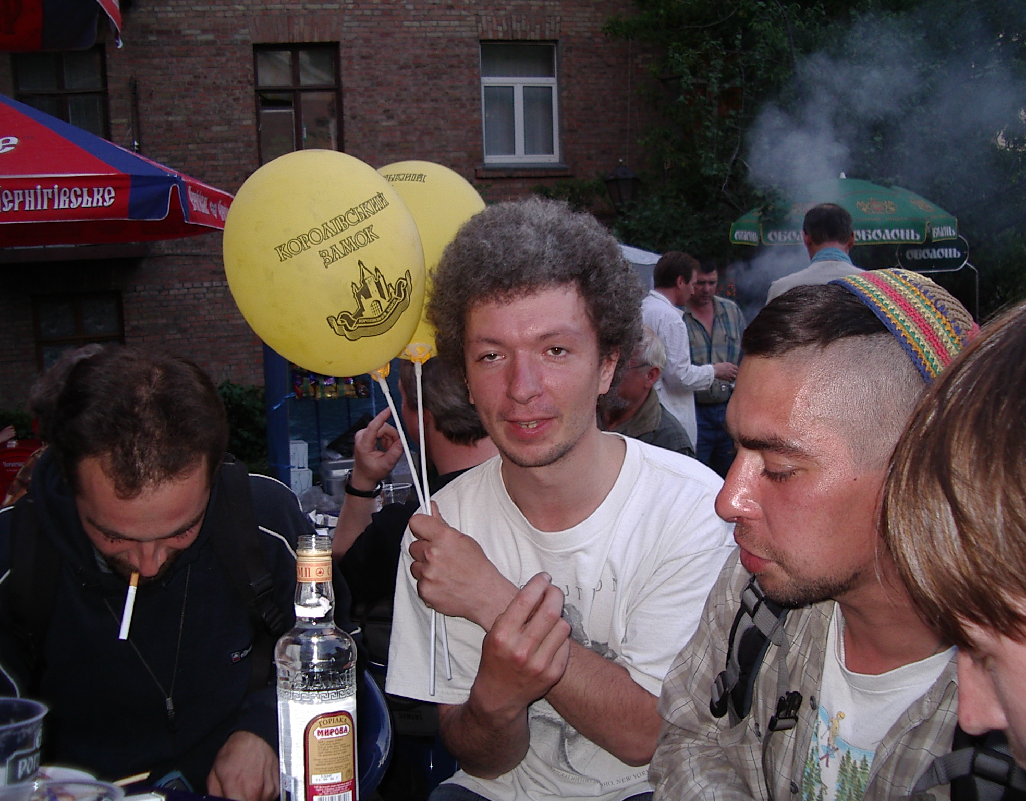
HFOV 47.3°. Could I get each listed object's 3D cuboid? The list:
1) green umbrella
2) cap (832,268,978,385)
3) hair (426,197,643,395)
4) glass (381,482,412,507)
[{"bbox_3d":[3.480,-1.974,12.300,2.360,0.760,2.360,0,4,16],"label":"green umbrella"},{"bbox_3d":[0.314,-0.045,0.880,0.078,0.170,0.165,-43,-10,10],"label":"cap"},{"bbox_3d":[0.024,-0.110,1.260,0.235,0.225,0.240,-5,-3,8],"label":"hair"},{"bbox_3d":[-0.281,0.253,2.850,0.075,0.095,0.075,-2,4,-6],"label":"glass"}]

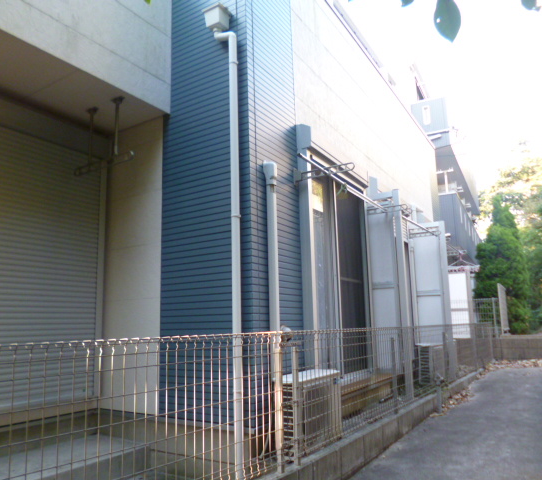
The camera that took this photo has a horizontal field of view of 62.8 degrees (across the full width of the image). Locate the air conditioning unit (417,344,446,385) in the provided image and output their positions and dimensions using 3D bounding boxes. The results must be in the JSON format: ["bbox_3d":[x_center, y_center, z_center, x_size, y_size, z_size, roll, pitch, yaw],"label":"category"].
[{"bbox_3d":[2.657,2.048,7.398,0.285,0.580,0.780,-8,-12,31],"label":"air conditioning unit"}]

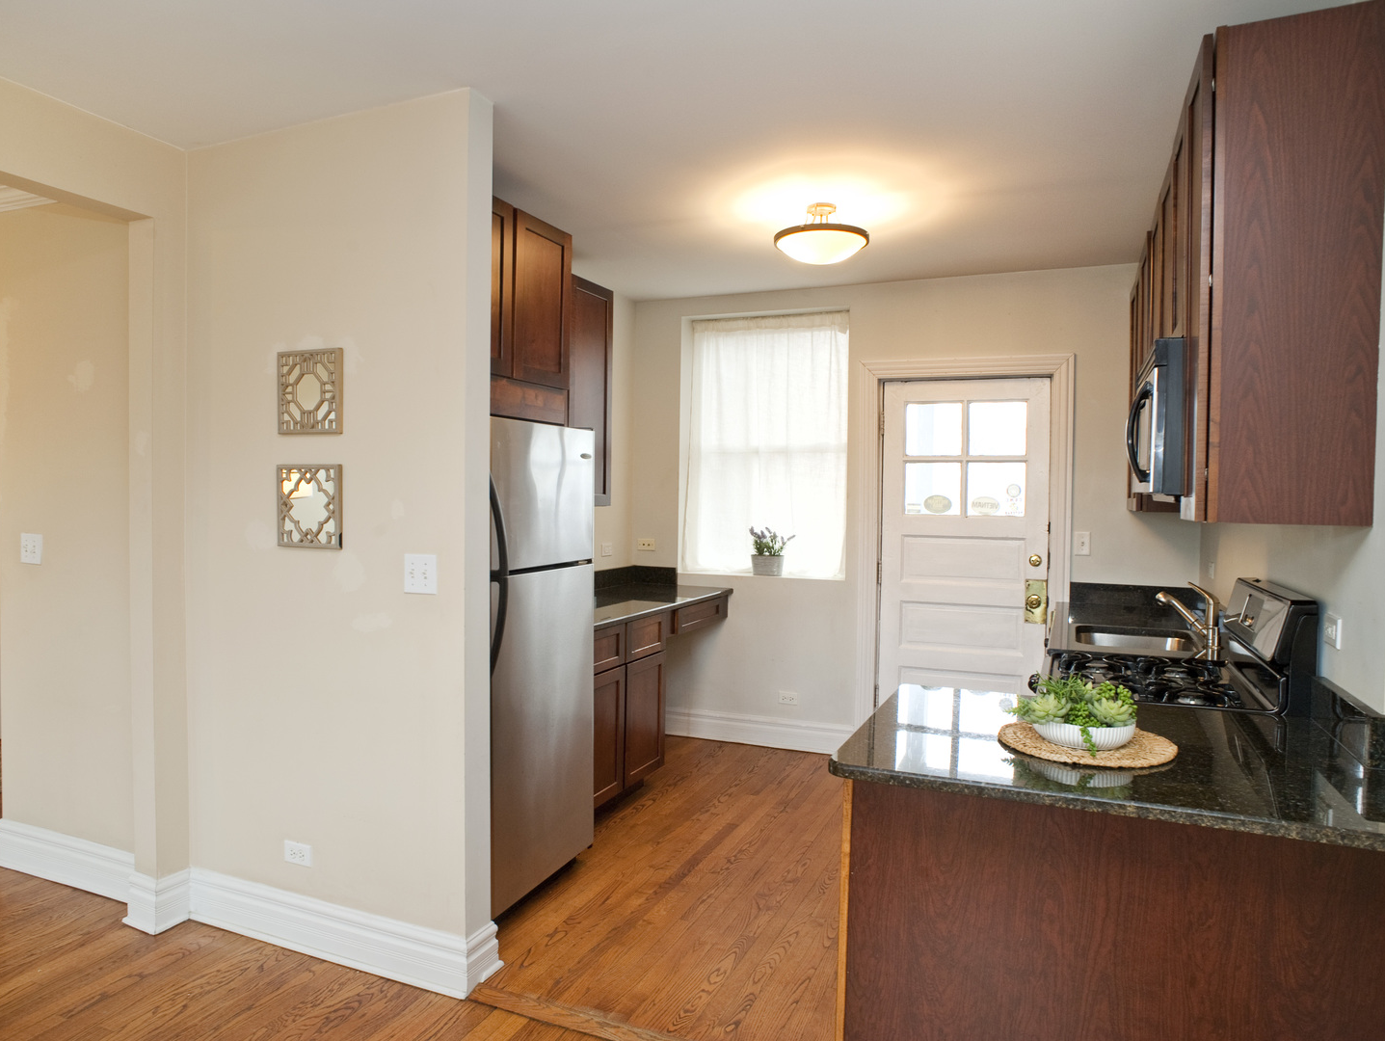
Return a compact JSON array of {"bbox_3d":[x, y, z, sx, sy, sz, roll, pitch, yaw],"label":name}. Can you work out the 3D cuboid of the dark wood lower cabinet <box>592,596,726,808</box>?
[{"bbox_3d":[-0.421,0.868,4.389,0.630,0.845,1.710,1,2,23],"label":"dark wood lower cabinet"}]

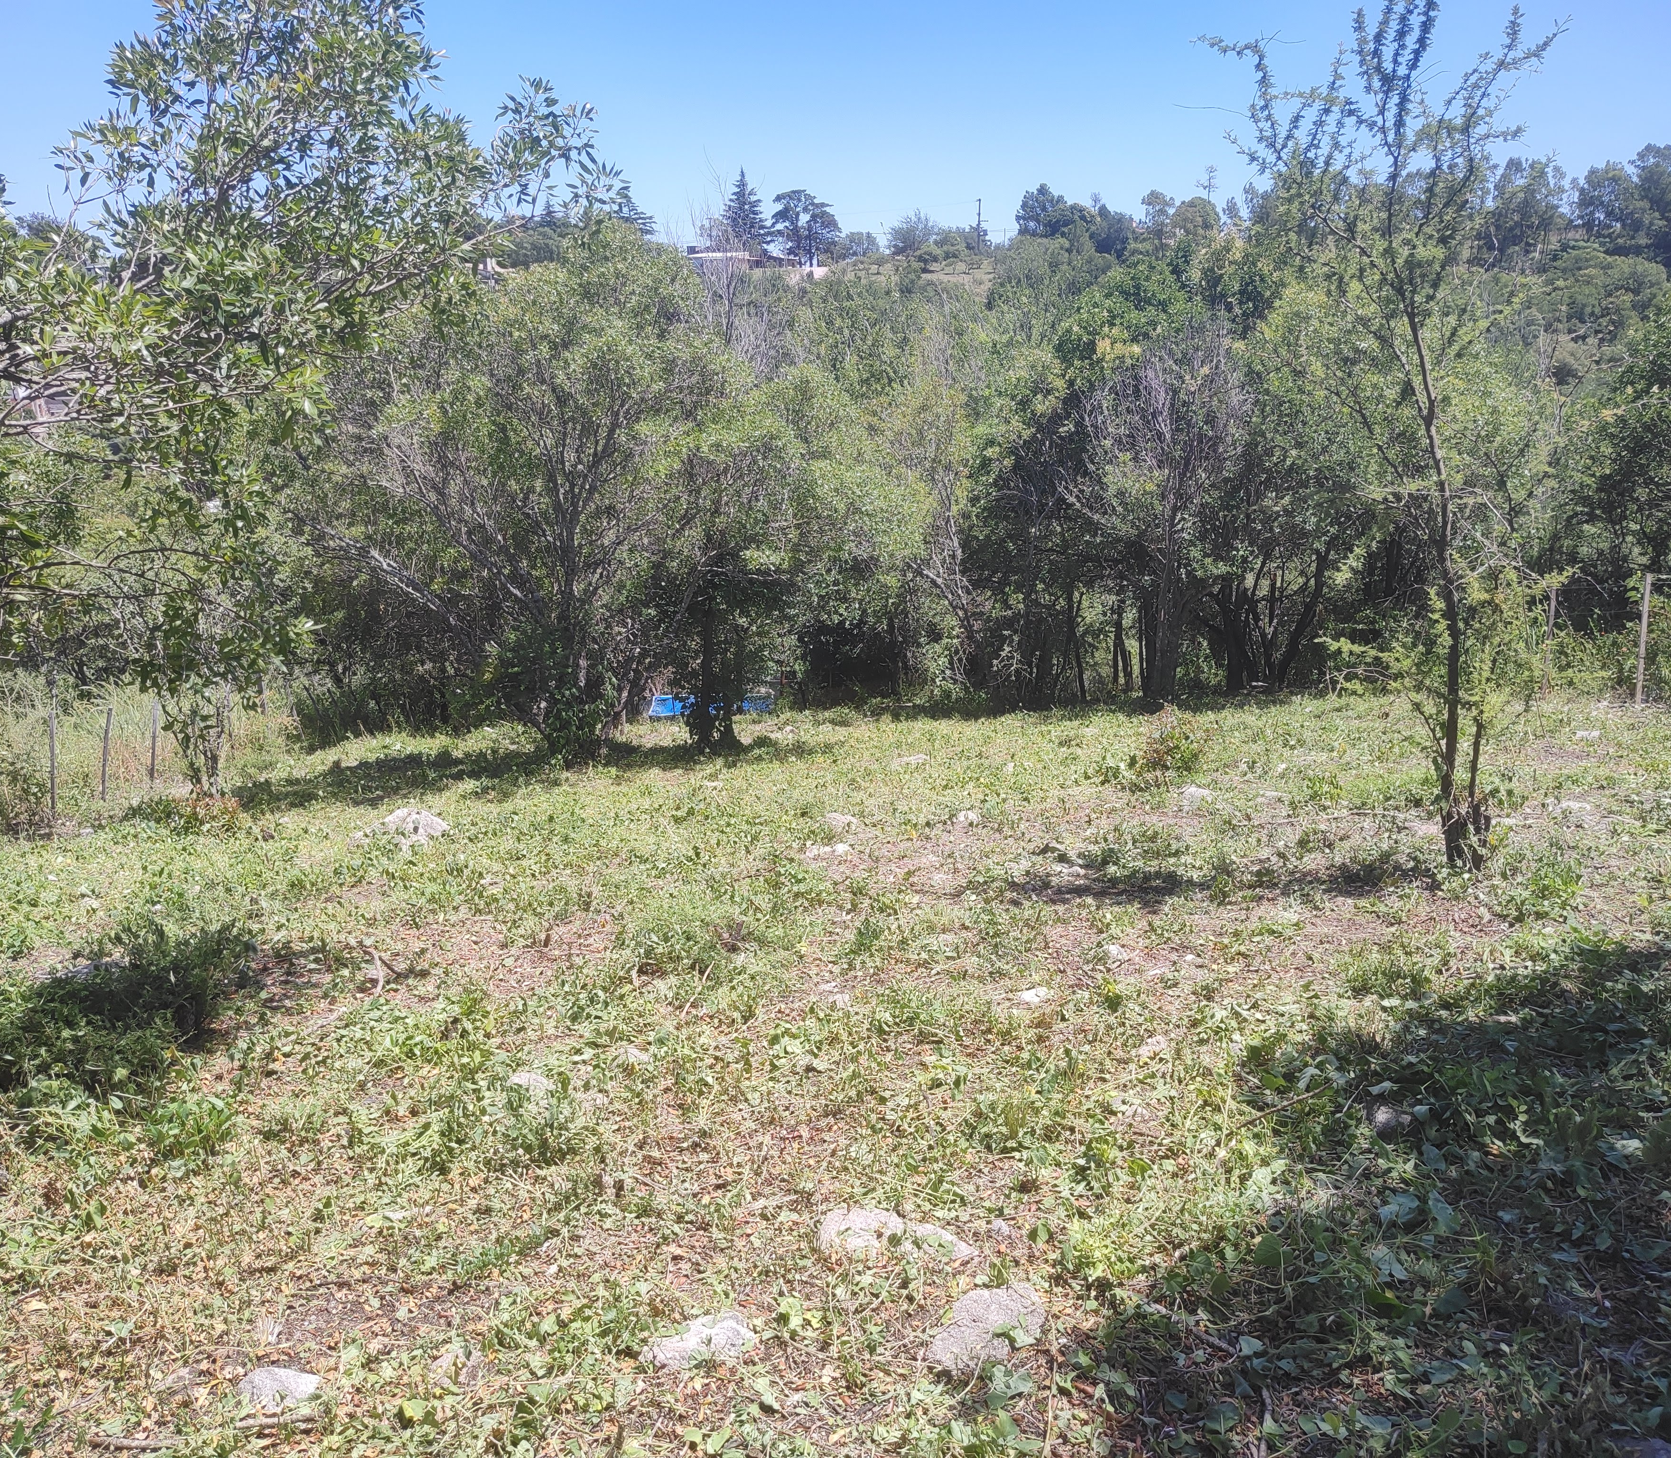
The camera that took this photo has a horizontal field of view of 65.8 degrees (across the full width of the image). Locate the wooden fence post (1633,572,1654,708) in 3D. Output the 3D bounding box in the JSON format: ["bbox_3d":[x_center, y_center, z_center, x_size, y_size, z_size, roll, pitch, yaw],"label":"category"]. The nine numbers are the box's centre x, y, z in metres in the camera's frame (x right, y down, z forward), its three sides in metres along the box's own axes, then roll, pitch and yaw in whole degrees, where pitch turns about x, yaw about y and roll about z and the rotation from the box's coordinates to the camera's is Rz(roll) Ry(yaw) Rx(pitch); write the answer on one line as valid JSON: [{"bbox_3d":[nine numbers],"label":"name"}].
[{"bbox_3d":[7.392,-0.819,11.800,0.052,1.210,0.052,1,7,0],"label":"wooden fence post"}]

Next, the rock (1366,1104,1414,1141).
[{"bbox_3d":[1.431,1.016,3.330,0.115,0.070,0.095,1,7,0],"label":"rock"}]

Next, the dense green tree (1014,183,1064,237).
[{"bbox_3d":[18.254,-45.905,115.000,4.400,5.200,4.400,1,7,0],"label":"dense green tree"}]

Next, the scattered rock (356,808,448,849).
[{"bbox_3d":[-3.088,0.709,9.200,0.620,0.210,0.400,1,7,0],"label":"scattered rock"}]

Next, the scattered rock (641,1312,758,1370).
[{"bbox_3d":[-0.277,1.248,2.630,0.225,0.065,0.130,-1,7,-15],"label":"scattered rock"}]

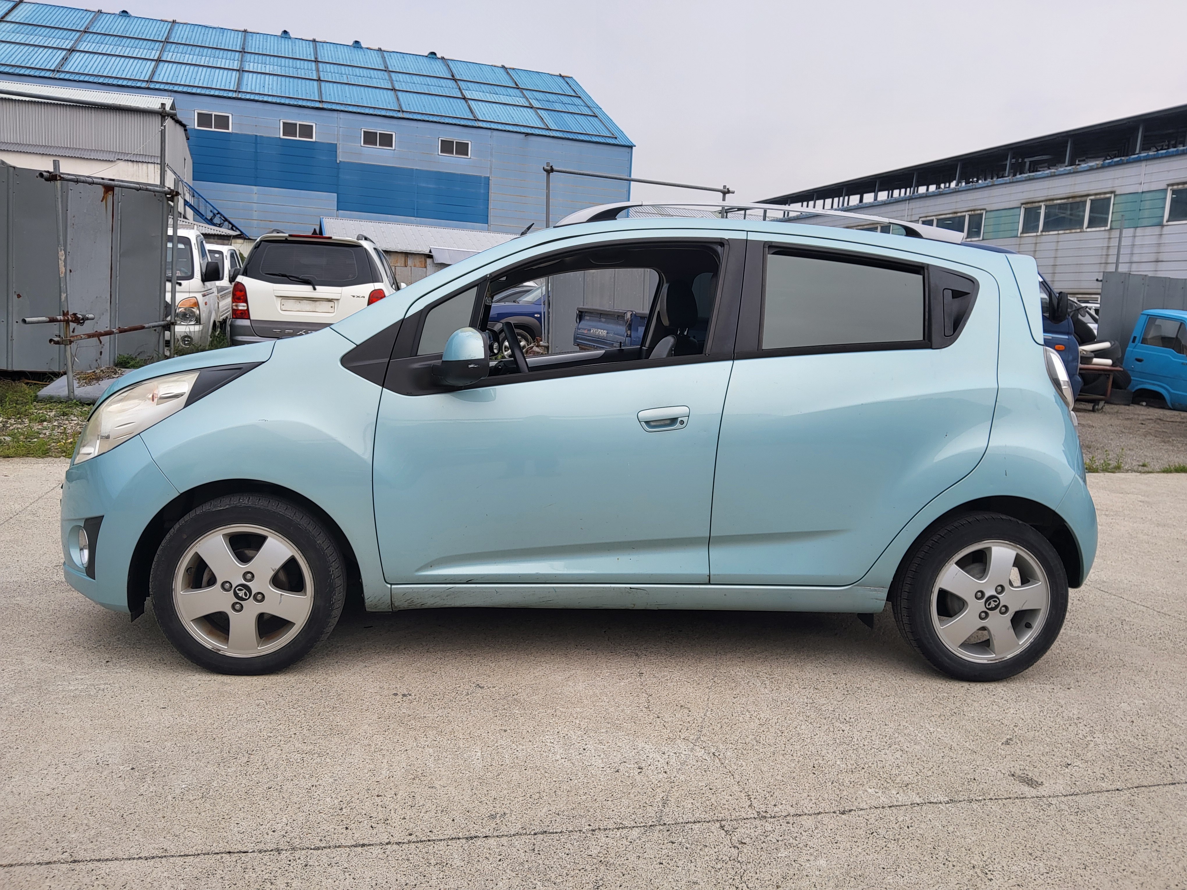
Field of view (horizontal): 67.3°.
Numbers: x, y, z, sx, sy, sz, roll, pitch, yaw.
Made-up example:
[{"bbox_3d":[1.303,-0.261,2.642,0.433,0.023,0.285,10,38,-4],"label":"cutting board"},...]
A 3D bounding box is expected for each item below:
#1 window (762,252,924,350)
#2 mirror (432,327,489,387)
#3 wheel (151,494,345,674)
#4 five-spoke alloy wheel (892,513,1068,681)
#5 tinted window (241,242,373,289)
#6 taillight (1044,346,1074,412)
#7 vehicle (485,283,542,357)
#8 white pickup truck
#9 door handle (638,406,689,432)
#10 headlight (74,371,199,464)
[{"bbox_3d":[0.802,-0.445,2.840,0.548,0.316,0.040,2,-7,-7],"label":"window"},{"bbox_3d":[-0.388,-0.257,2.614,0.160,0.170,0.220,2,7,-6],"label":"mirror"},{"bbox_3d":[-1.065,0.431,2.772,0.560,0.560,0.170,2,7,-6],"label":"wheel"},{"bbox_3d":[1.307,0.511,3.011,0.575,0.575,0.170,2,8,-7],"label":"five-spoke alloy wheel"},{"bbox_3d":[-2.946,-1.896,9.300,1.360,0.500,0.080,1,-11,-10],"label":"tinted window"},{"bbox_3d":[1.585,-0.225,3.043,0.160,0.225,0.200,4,7,11],"label":"taillight"},{"bbox_3d":[-0.517,-2.513,18.437,4.350,1.680,1.800,1,9,-17],"label":"vehicle"},{"bbox_3d":[-6.649,-2.201,13.913,1.740,1.970,5.100,1,9,-16],"label":"white pickup truck"},{"bbox_3d":[0.214,-0.081,2.746,0.158,0.078,0.050,2,8,-7],"label":"door handle"},{"bbox_3d":[-1.435,-0.083,2.785,0.430,0.320,0.280,0,7,-20],"label":"headlight"}]

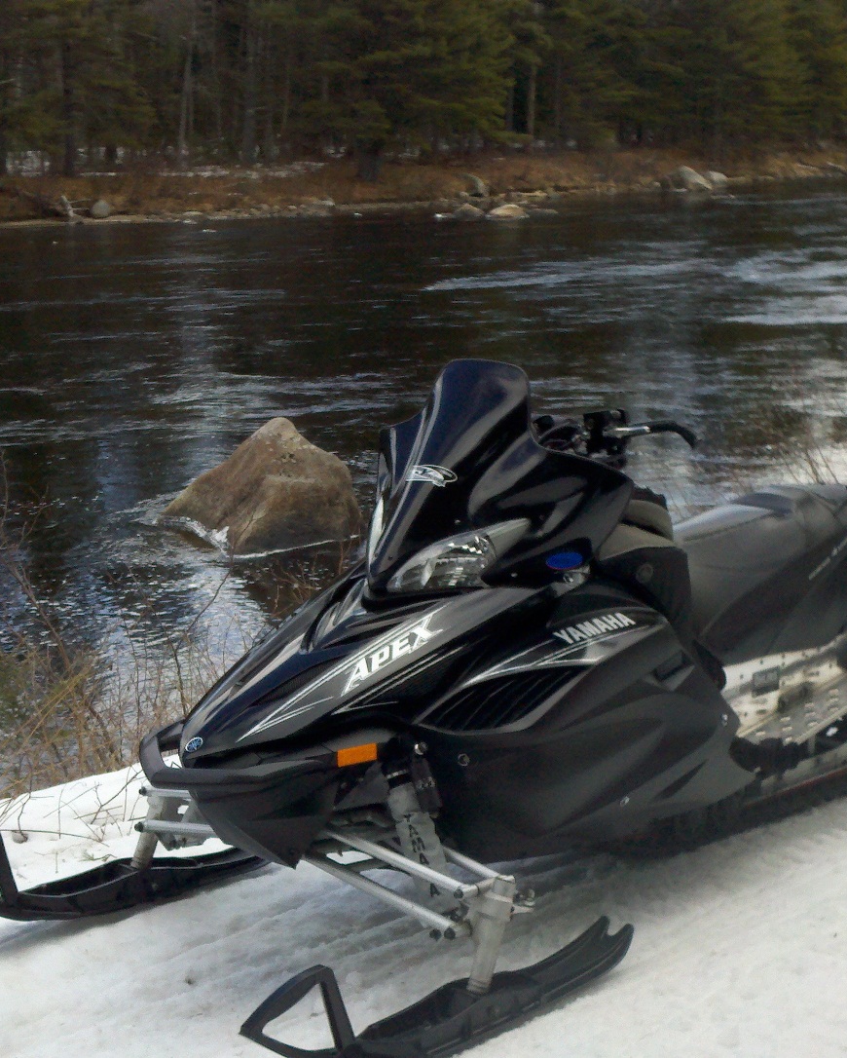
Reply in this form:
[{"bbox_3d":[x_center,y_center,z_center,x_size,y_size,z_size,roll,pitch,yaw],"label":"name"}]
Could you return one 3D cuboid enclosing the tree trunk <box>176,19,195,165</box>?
[{"bbox_3d":[-6.260,-11.454,49.699,0.330,3.687,0.330,6,12,-1],"label":"tree trunk"}]

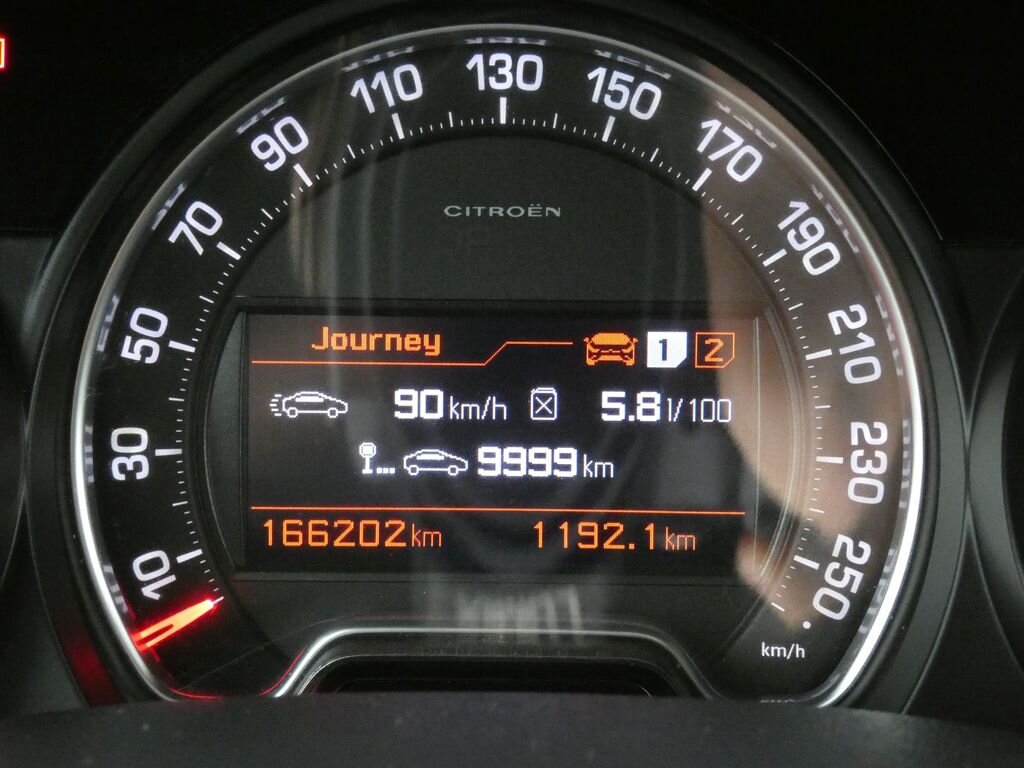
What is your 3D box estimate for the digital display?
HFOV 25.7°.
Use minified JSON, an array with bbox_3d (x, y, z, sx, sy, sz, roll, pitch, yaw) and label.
[{"bbox_3d":[-0.001,0.009,0.360,0.081,0.042,0.010,1,2,0],"label":"digital display"}]

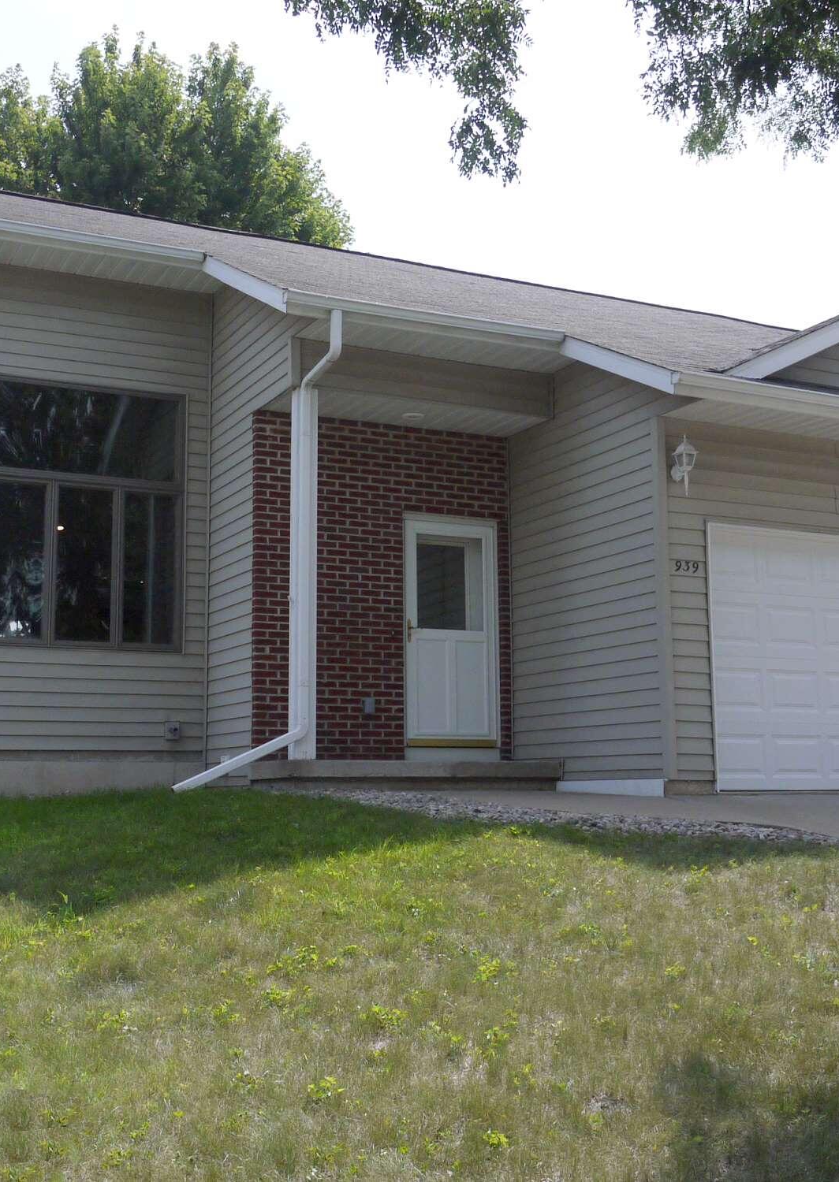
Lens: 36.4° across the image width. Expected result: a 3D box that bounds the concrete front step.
[{"bbox_3d":[-0.079,1.550,10.745,2.510,0.240,0.860,4,-9,-26],"label":"concrete front step"}]

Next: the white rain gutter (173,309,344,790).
[{"bbox_3d":[-1.217,-0.330,9.599,1.090,3.640,0.660,4,-9,-26],"label":"white rain gutter"}]

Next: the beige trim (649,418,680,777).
[{"bbox_3d":[1.908,0.052,9.979,0.086,2.808,0.086,4,-9,-26],"label":"beige trim"}]

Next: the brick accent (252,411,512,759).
[{"bbox_3d":[-0.301,0.001,11.392,2.510,2.990,0.130,4,-9,-26],"label":"brick accent"}]

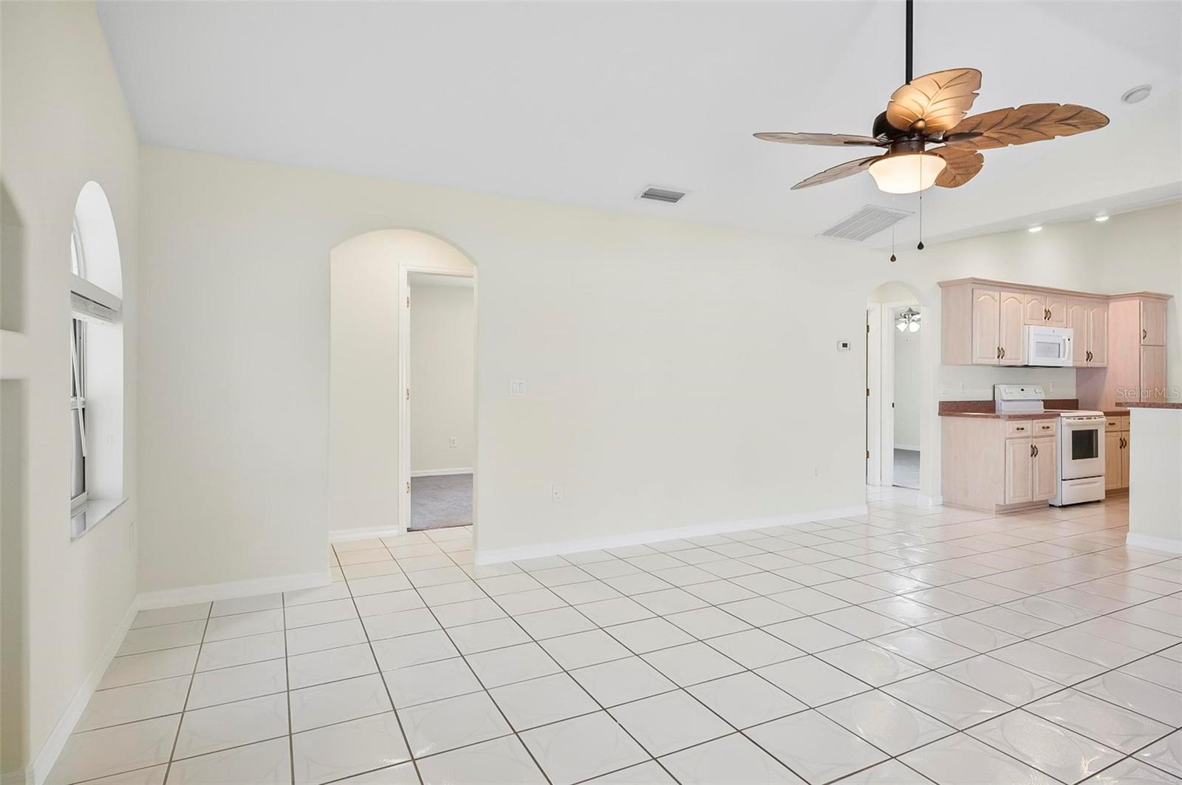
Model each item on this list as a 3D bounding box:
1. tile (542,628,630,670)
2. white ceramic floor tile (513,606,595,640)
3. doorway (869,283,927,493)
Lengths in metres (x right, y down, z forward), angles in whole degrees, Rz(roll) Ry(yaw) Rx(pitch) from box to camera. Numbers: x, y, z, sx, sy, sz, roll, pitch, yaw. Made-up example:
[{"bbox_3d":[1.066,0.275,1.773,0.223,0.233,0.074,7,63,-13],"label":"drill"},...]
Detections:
[{"bbox_3d":[-0.025,1.142,2.767,0.332,0.010,0.326,0,1,-27],"label":"tile"},{"bbox_3d":[-0.174,1.123,3.024,0.327,0.010,0.324,0,1,-27],"label":"white ceramic floor tile"},{"bbox_3d":[2.870,0.028,5.914,0.855,2.150,0.125,0,1,-27],"label":"doorway"}]

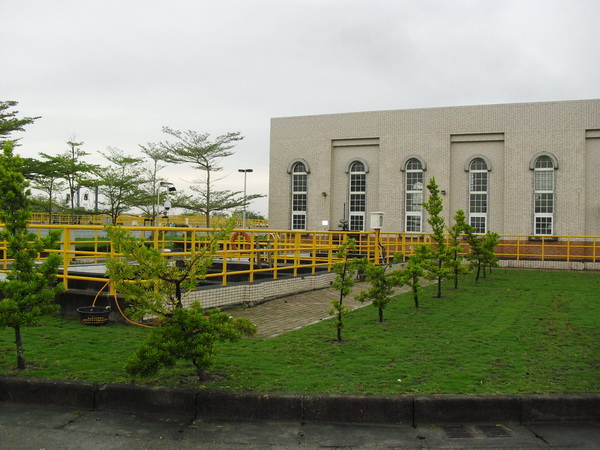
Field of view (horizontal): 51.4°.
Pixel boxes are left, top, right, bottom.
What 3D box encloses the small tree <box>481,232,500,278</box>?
[{"bbox_3d":[6.700,1.039,21.979,0.757,1.656,0.757,1,-1,0],"label":"small tree"}]

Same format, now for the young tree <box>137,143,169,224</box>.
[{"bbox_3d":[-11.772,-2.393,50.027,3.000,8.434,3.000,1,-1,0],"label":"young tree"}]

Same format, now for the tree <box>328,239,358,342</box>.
[{"bbox_3d":[0.584,0.907,8.671,0.403,1.440,0.403,1,-1,0],"label":"tree"}]

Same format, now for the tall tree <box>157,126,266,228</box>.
[{"bbox_3d":[-6.905,-2.844,48.032,8.154,9.465,7.400,1,-1,0],"label":"tall tree"}]

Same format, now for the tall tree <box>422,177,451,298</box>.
[{"bbox_3d":[3.208,0.296,14.671,0.682,2.873,0.682,1,-1,0],"label":"tall tree"}]

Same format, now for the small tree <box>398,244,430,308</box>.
[{"bbox_3d":[2.312,1.047,12.678,0.671,1.301,0.671,1,-1,0],"label":"small tree"}]

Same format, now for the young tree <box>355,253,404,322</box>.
[{"bbox_3d":[1.315,1.080,10.577,0.814,1.159,0.750,1,-1,0],"label":"young tree"}]

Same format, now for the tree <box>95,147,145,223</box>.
[{"bbox_3d":[-14.707,-2.316,51.026,4.300,8.198,4.300,1,-1,0],"label":"tree"}]

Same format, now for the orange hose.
[{"bbox_3d":[-2.772,1.249,9.800,1.000,0.740,0.500,1,-1,24],"label":"orange hose"}]

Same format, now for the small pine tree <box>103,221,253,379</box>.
[{"bbox_3d":[-1.225,0.773,6.322,1.542,1.597,1.300,1,-1,0],"label":"small pine tree"}]

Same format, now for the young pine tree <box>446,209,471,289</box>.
[{"bbox_3d":[4.363,0.669,17.203,0.689,2.220,0.689,1,-1,0],"label":"young pine tree"}]

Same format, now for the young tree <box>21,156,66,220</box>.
[{"bbox_3d":[-21.662,-2.068,53.022,4.100,7.498,4.100,1,-1,0],"label":"young tree"}]

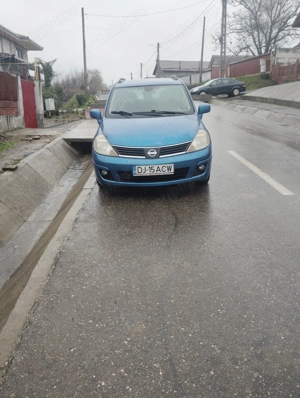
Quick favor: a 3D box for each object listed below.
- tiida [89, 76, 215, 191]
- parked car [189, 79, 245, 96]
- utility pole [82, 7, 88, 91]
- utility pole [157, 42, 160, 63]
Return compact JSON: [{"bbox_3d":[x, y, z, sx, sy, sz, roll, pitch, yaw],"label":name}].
[{"bbox_3d":[0.008,-1.385,6.080,1.740,1.540,4.270,-2,19,0],"label":"tiida"},{"bbox_3d":[5.249,-8.926,26.839,4.580,1.460,1.760,-7,19,-9],"label":"parked car"},{"bbox_3d":[-5.202,-11.492,27.240,0.220,7.300,0.220,-1,19,0],"label":"utility pole"},{"bbox_3d":[1.504,-22.852,58.787,0.290,8.400,0.290,-1,19,0],"label":"utility pole"}]

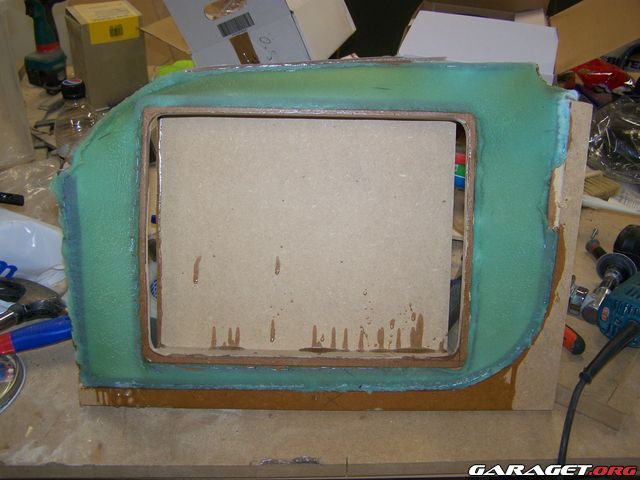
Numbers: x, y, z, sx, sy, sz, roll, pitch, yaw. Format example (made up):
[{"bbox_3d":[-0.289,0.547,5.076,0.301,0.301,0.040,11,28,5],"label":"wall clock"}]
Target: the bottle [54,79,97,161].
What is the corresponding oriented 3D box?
[{"bbox_3d":[-0.333,-0.114,0.997,0.066,0.225,0.066,1,30,0],"label":"bottle"}]

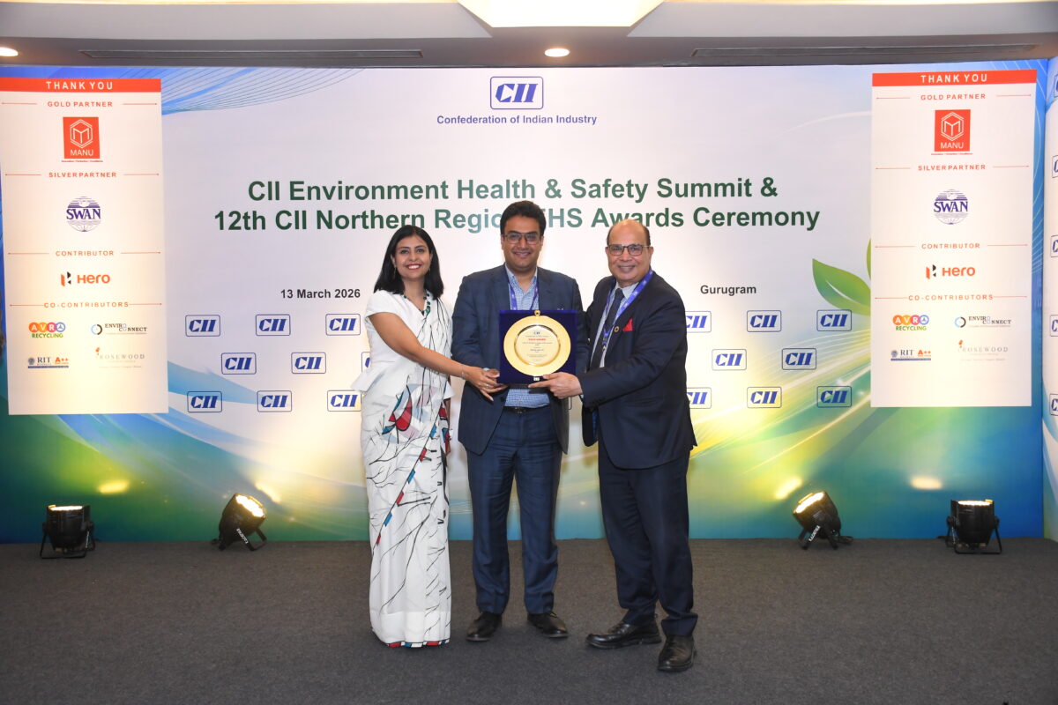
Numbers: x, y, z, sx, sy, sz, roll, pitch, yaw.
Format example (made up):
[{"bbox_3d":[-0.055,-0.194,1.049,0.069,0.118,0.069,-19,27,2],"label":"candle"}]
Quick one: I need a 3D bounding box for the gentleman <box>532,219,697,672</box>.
[{"bbox_3d":[0.362,0.320,4.033,0.560,1.660,0.460,1,2,35],"label":"gentleman"}]

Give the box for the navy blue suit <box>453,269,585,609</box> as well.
[{"bbox_3d":[-0.038,0.339,4.293,0.540,1.400,0.400,0,2,0],"label":"navy blue suit"}]

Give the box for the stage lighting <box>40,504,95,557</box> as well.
[{"bbox_3d":[-2.543,0.970,5.855,0.270,0.270,0.230,0,2,0],"label":"stage lighting"}]

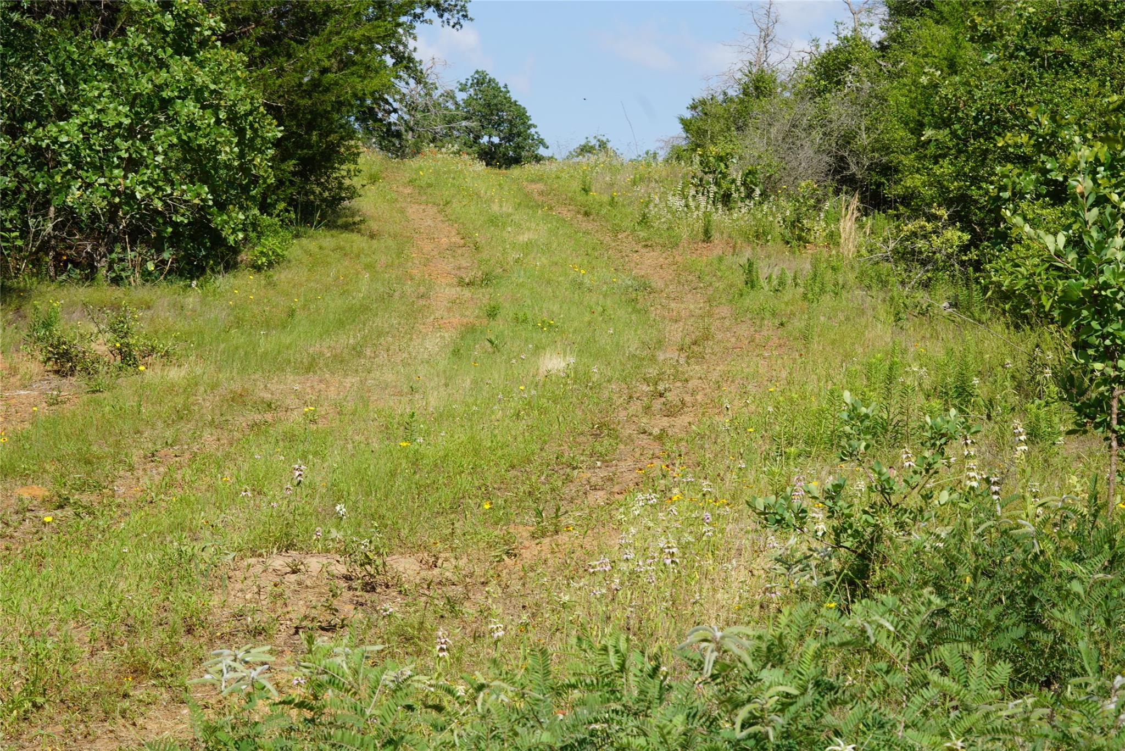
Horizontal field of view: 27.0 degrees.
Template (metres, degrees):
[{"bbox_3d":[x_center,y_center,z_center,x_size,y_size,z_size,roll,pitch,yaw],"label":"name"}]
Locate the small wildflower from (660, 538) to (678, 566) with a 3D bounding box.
[{"bbox_3d":[0.305,0.506,6.700,0.049,0.078,0.049,0,3,0],"label":"small wildflower"}]

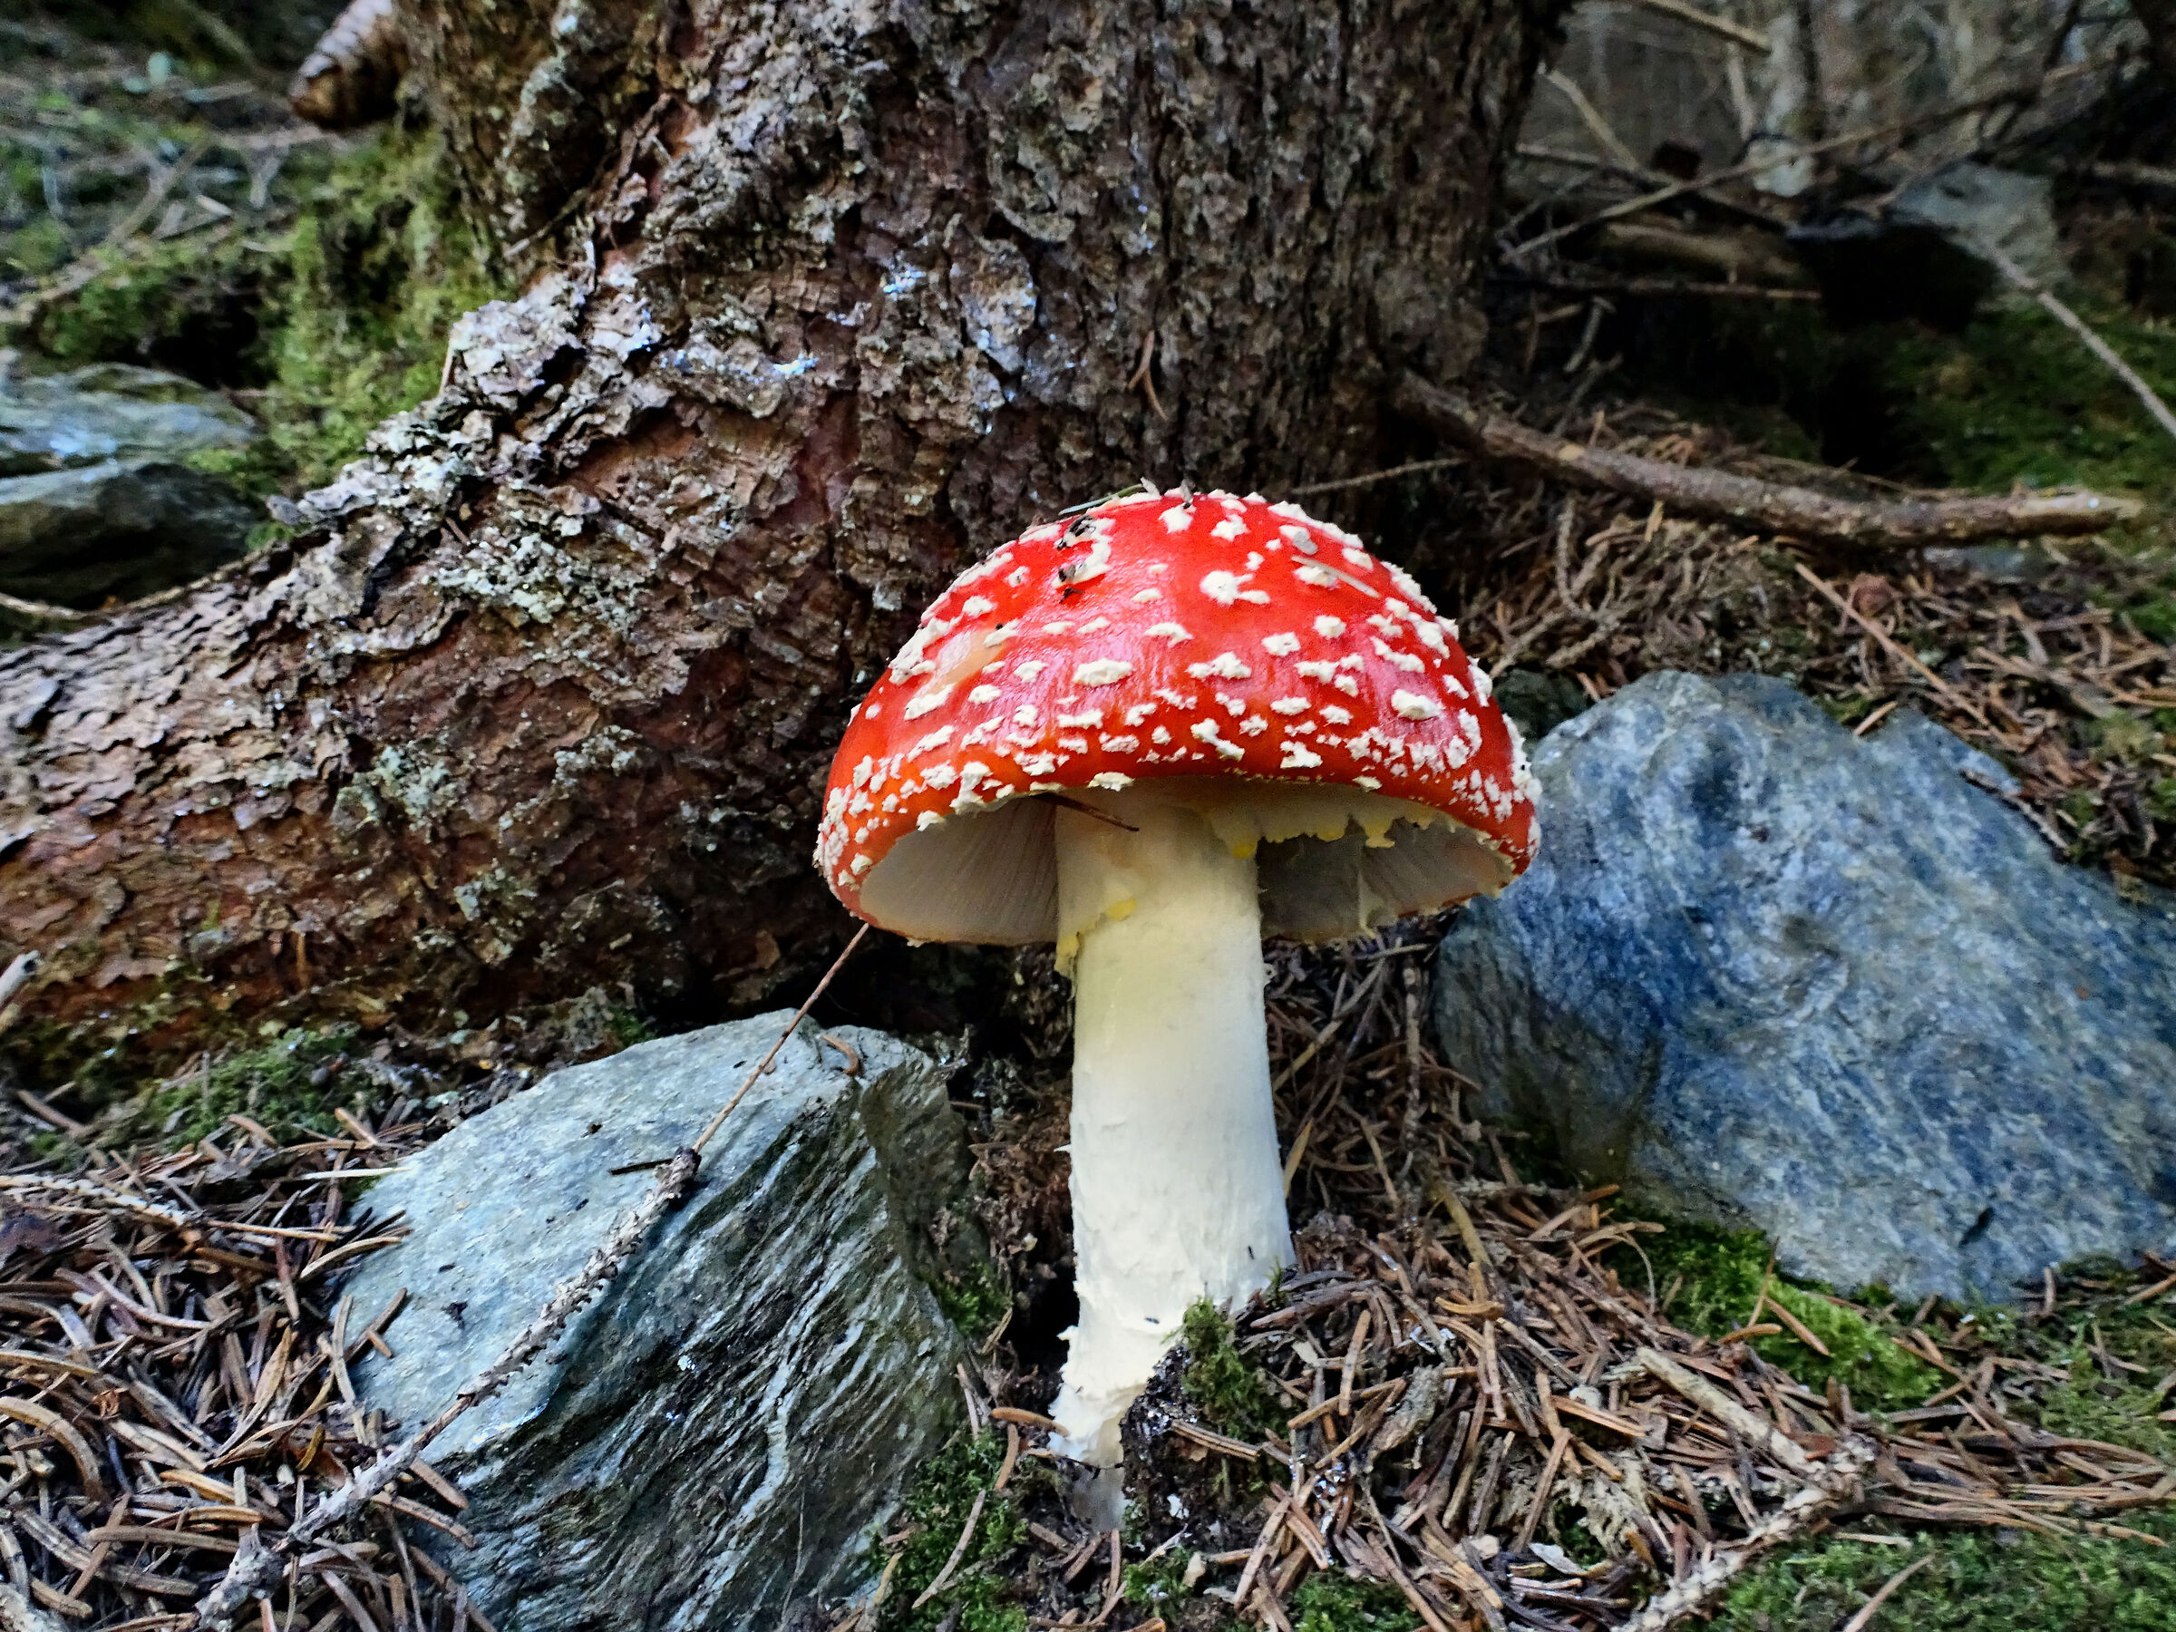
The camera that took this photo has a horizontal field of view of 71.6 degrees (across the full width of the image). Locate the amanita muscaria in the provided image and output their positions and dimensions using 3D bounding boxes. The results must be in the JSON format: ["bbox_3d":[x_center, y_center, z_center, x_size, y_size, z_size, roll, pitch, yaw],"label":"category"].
[{"bbox_3d":[0.015,0.021,0.238,0.112,0.152,0.112,-3,-9,0],"label":"amanita muscaria"}]

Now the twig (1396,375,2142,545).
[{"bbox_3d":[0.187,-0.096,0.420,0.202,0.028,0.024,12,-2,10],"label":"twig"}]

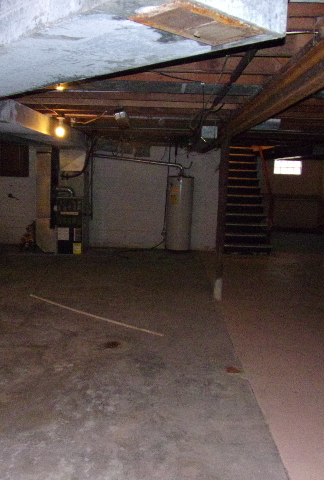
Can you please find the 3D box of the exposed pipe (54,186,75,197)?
[{"bbox_3d":[-1.820,-0.889,8.218,0.399,0.171,0.110,2,8,0],"label":"exposed pipe"}]

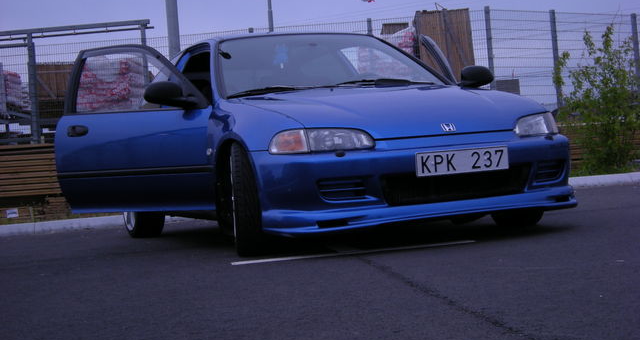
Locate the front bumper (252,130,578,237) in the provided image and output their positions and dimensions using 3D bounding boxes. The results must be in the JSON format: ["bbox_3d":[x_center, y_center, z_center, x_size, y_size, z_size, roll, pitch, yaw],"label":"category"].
[{"bbox_3d":[0.577,0.033,5.363,1.660,0.390,0.520,-5,1,-22],"label":"front bumper"}]

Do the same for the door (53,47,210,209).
[{"bbox_3d":[-1.040,-0.254,6.450,1.210,0.980,0.260,-4,1,36],"label":"door"}]

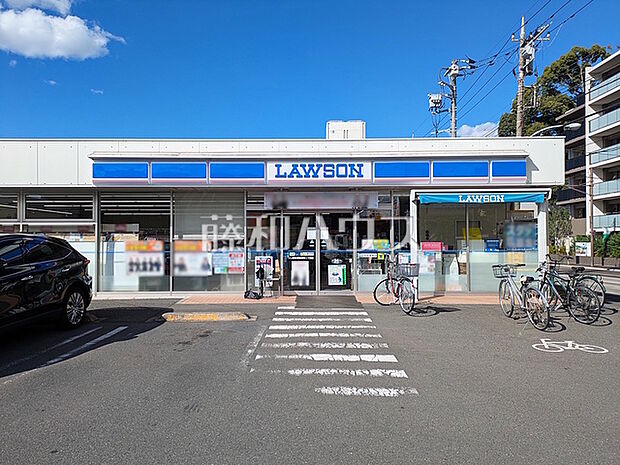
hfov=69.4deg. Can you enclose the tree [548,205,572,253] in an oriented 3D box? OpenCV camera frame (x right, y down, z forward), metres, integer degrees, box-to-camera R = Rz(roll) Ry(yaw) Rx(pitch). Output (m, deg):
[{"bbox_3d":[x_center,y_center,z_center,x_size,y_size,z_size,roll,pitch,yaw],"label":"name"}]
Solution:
[{"bbox_3d":[14.950,-0.060,27.000,1.700,3.200,1.700,0,0,0],"label":"tree"}]

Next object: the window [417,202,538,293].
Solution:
[{"bbox_3d":[4.133,0.345,11.050,3.060,2.320,0.100,0,0,1],"label":"window"}]

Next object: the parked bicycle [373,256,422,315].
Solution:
[{"bbox_3d":[1.800,1.050,9.120,0.600,1.080,1.650,0,0,-10],"label":"parked bicycle"}]

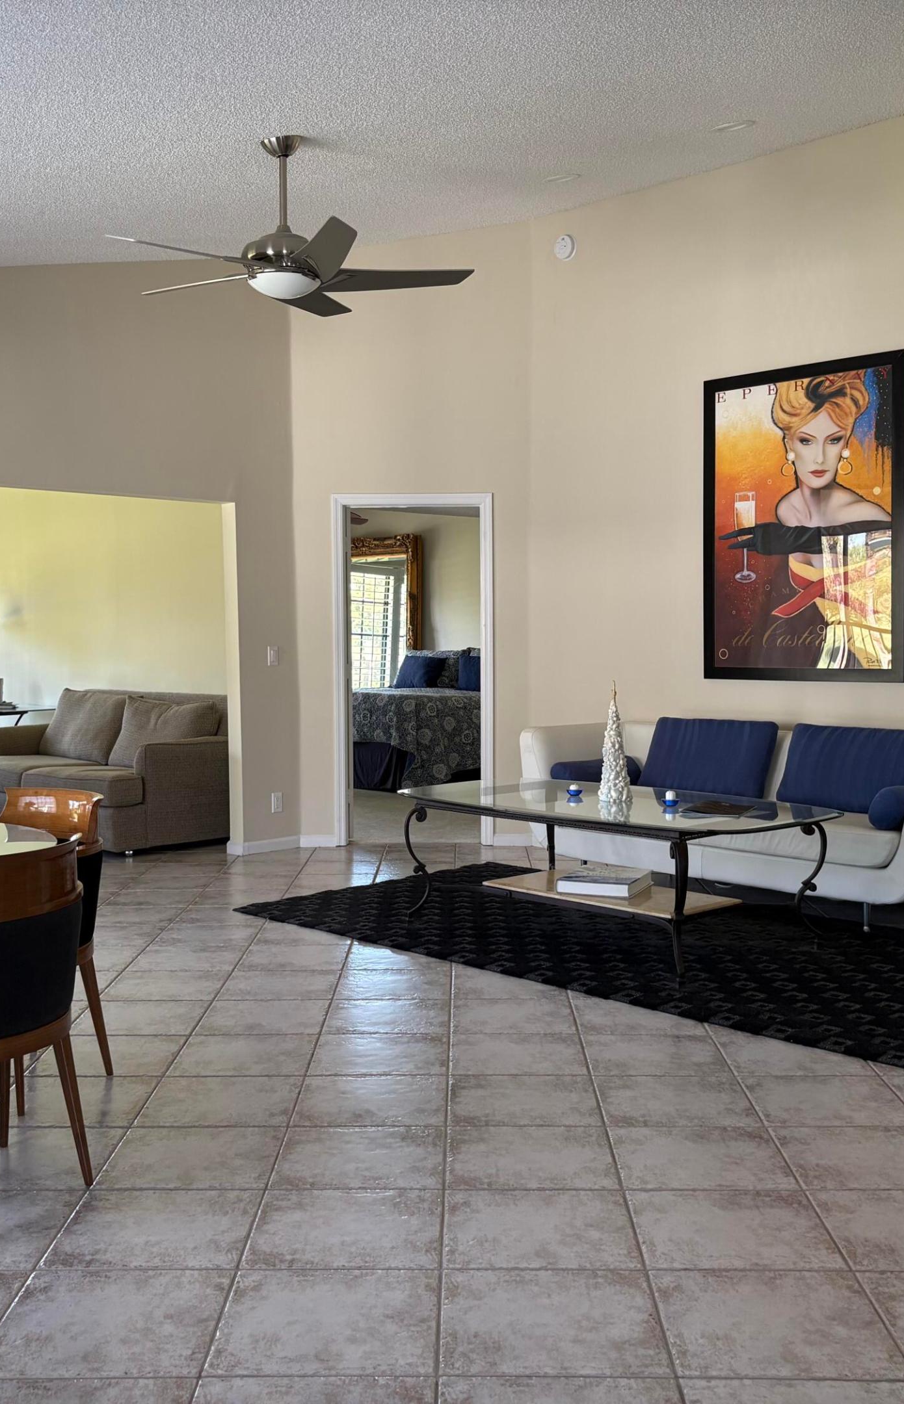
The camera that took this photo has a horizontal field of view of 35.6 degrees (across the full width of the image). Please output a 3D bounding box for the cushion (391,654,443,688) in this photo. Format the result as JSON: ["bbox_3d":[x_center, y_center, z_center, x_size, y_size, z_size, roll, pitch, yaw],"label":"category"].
[{"bbox_3d":[-0.307,-0.267,12.853,0.470,0.350,0.150,3,-22,45],"label":"cushion"}]

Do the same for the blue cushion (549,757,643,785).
[{"bbox_3d":[0.763,0.406,7.480,0.540,0.190,0.190,-3,4,-44],"label":"blue cushion"}]

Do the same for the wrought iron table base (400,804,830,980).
[{"bbox_3d":[0.621,0.727,5.924,0.870,0.520,1.570,-3,4,-44],"label":"wrought iron table base"}]

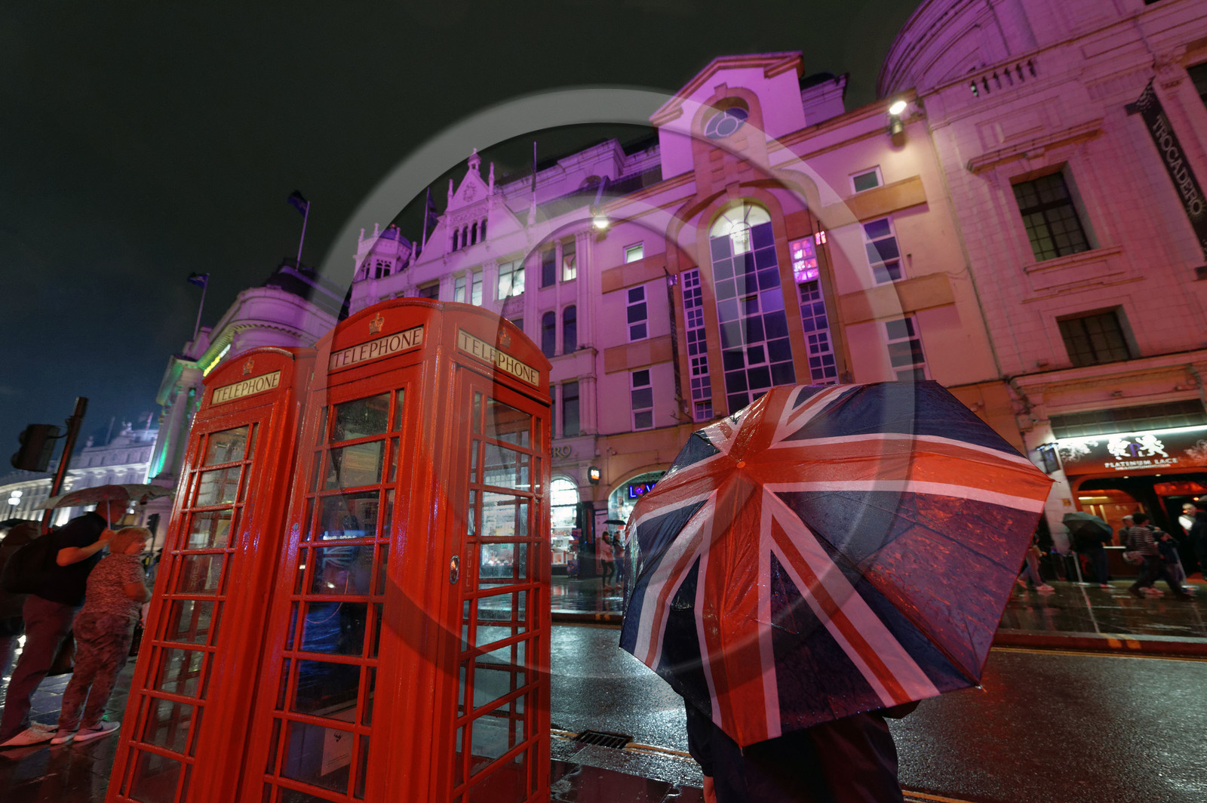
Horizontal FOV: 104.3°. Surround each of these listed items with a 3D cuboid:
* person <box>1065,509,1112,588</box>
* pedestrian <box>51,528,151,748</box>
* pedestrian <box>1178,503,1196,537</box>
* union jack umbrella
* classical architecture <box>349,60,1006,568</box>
[{"bbox_3d":[12.224,3.648,11.721,0.880,1.770,0.880,-15,-21,37],"label":"person"},{"bbox_3d":[-4.126,1.895,3.949,0.520,1.580,0.470,-7,-18,18],"label":"pedestrian"},{"bbox_3d":[14.532,3.395,11.348,0.360,1.780,0.520,7,-19,-27],"label":"pedestrian"},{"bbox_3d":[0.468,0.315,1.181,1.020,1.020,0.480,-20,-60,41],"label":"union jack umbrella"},{"bbox_3d":[0.210,-2.543,28.012,32.400,23.600,12.000,-10,-18,25],"label":"classical architecture"}]

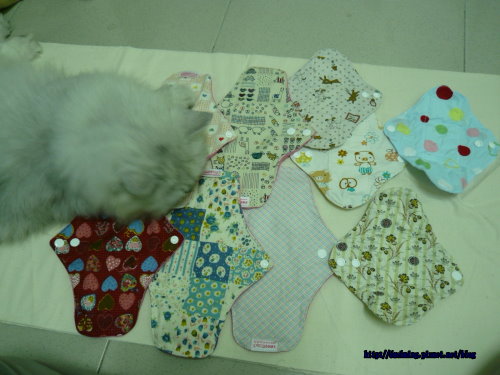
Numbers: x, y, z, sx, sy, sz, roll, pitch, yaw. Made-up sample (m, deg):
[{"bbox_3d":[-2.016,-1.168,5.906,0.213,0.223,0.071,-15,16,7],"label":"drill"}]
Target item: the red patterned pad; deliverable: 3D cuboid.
[{"bbox_3d":[-0.179,0.069,0.538,0.184,0.012,0.246,-2,64,3],"label":"red patterned pad"}]

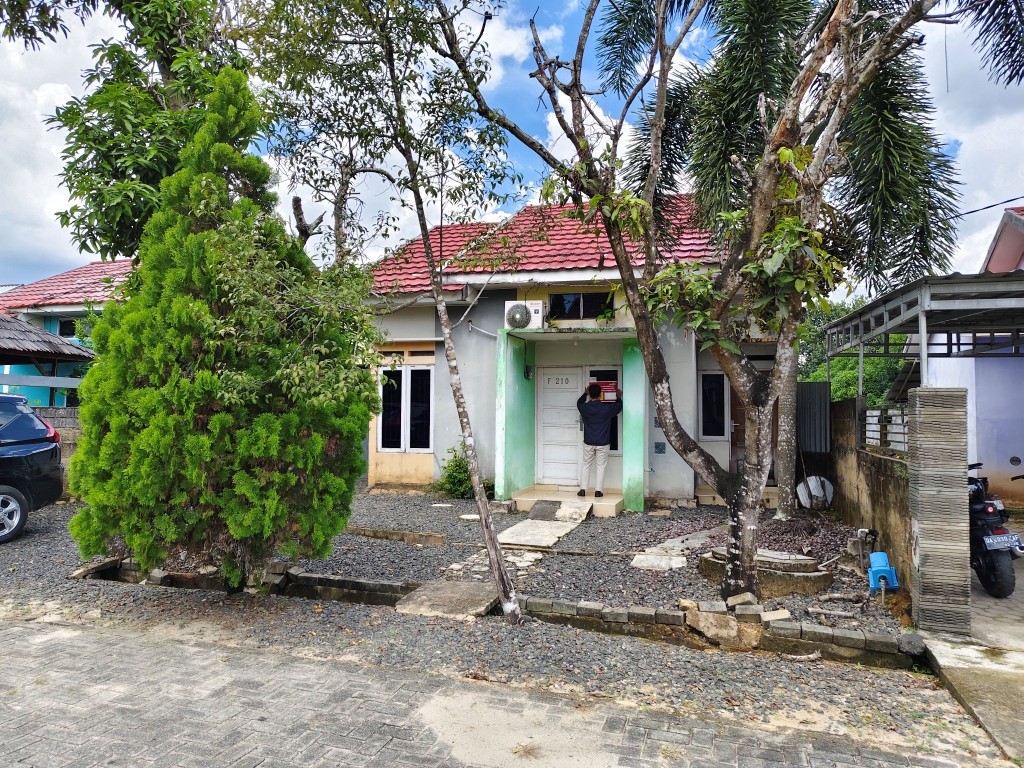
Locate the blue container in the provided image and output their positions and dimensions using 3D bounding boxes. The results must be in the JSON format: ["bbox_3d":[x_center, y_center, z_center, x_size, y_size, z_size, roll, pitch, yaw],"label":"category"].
[{"bbox_3d":[3.054,1.560,5.600,0.225,0.190,0.330,-5,6,24],"label":"blue container"}]

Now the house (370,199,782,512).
[{"bbox_3d":[1.744,-1.039,14.506,7.550,6.180,8.900,0,-1,17],"label":"house"}]

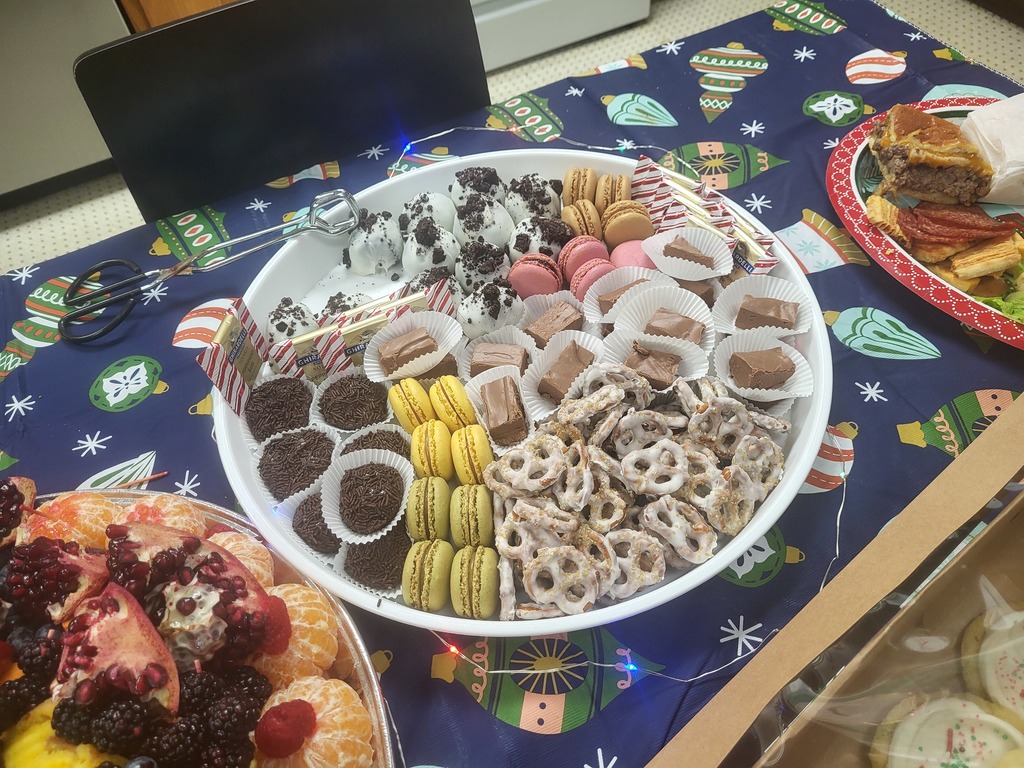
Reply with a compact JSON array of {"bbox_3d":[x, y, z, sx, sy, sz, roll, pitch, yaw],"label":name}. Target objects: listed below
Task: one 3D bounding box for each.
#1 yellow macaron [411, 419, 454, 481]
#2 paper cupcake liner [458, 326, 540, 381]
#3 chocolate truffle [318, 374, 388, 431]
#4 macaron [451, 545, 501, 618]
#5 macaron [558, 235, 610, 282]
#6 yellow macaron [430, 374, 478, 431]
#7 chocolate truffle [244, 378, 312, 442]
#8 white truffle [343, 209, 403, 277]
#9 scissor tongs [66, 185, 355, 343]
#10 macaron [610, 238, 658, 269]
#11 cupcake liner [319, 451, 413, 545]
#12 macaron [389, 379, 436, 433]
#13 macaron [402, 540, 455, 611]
[{"bbox_3d":[-0.051,0.042,0.496,0.027,0.040,0.040,-7,90,-7],"label":"yellow macaron"},{"bbox_3d":[-0.008,-0.018,0.519,0.058,0.025,0.056,-8,52,-1],"label":"paper cupcake liner"},{"bbox_3d":[-0.103,0.013,0.499,0.046,0.032,0.046,-3,52,4],"label":"chocolate truffle"},{"bbox_3d":[-0.022,0.120,0.466,0.026,0.043,0.043,-5,53,2],"label":"macaron"},{"bbox_3d":[0.056,-0.092,0.585,0.041,0.041,0.026,-36,50,-20],"label":"macaron"},{"bbox_3d":[-0.040,0.013,0.517,0.026,0.041,0.041,-31,90,-4],"label":"yellow macaron"},{"bbox_3d":[-0.159,0.018,0.524,0.044,0.040,0.044,-8,52,0],"label":"chocolate truffle"},{"bbox_3d":[-0.105,-0.107,0.586,0.042,0.044,0.042,-16,53,-7],"label":"white truffle"},{"bbox_3d":[-0.243,-0.102,0.611,0.253,0.033,0.085,-17,52,5],"label":"scissor tongs"},{"bbox_3d":[0.098,-0.096,0.607,0.043,0.026,0.043,-11,72,4],"label":"macaron"},{"bbox_3d":[-0.091,0.072,0.486,0.059,0.030,0.059,-3,71,-6],"label":"cupcake liner"},{"bbox_3d":[-0.063,0.016,0.489,0.025,0.040,0.040,-23,54,-12],"label":"macaron"},{"bbox_3d":[-0.051,0.117,0.471,0.026,0.043,0.043,11,52,1],"label":"macaron"}]

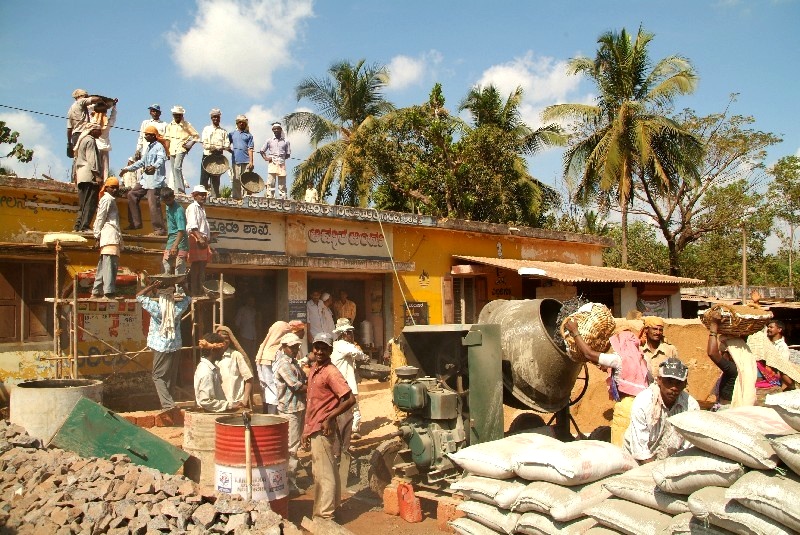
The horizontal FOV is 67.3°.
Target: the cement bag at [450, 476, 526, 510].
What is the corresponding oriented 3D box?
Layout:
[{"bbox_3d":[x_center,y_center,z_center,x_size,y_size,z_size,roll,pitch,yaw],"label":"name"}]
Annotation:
[{"bbox_3d":[0.690,1.480,3.980,0.620,0.170,0.460,4,-7,-43],"label":"cement bag"}]

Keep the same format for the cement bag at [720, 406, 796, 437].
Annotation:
[{"bbox_3d":[2.000,0.870,3.350,0.640,0.170,0.440,4,-7,-41],"label":"cement bag"}]

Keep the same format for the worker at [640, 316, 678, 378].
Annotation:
[{"bbox_3d":[2.490,1.336,5.763,0.500,1.680,0.350,-1,-5,17],"label":"worker"}]

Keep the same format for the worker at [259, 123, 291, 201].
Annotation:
[{"bbox_3d":[-2.467,-2.110,11.900,0.580,1.630,0.360,0,-5,-6],"label":"worker"}]

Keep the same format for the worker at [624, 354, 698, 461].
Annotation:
[{"bbox_3d":[1.601,1.251,3.663,0.520,1.500,0.450,-1,-5,14],"label":"worker"}]

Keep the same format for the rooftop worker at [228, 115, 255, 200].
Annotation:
[{"bbox_3d":[-3.053,-2.127,11.555,0.500,1.660,0.340,1,-3,-21],"label":"rooftop worker"}]

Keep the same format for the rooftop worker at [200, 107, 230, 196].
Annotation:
[{"bbox_3d":[-3.394,-2.090,11.048,0.520,1.660,0.450,2,-5,-20],"label":"rooftop worker"}]

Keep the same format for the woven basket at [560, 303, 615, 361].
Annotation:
[{"bbox_3d":[1.686,0.576,5.400,0.280,0.500,0.500,7,-1,30],"label":"woven basket"}]

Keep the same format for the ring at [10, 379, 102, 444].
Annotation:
[{"bbox_3d":[-4.021,1.817,7.029,0.950,0.840,0.950,0,-5,0],"label":"ring"}]

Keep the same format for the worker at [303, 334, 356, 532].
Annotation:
[{"bbox_3d":[-0.595,1.296,4.994,0.360,1.630,0.500,4,-6,-41],"label":"worker"}]

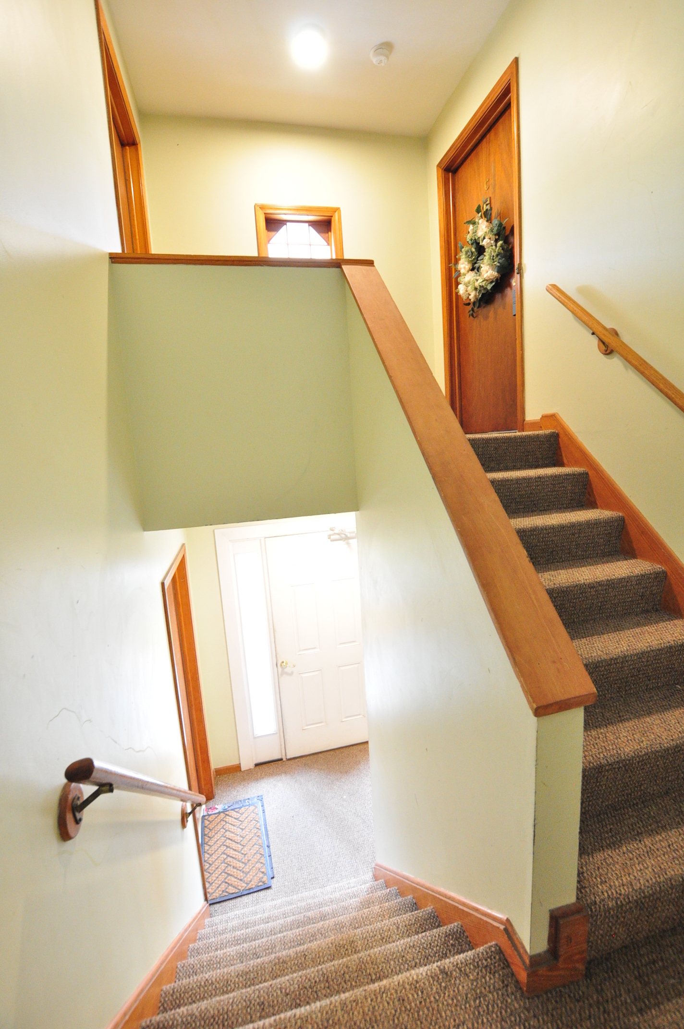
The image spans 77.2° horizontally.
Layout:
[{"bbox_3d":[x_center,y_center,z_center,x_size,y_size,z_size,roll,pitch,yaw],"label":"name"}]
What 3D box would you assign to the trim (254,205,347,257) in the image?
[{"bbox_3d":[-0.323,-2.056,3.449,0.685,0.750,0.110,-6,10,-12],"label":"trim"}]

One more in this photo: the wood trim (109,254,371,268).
[{"bbox_3d":[-0.451,-1.184,2.057,1.210,0.045,0.155,-6,10,-12],"label":"wood trim"}]

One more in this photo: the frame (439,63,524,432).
[{"bbox_3d":[0.989,-1.621,3.034,0.135,2.095,1.045,-6,10,-12],"label":"frame"}]

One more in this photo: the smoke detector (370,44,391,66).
[{"bbox_3d":[0.242,-2.883,2.702,0.127,0.045,0.127,-3,9,1],"label":"smoke detector"}]

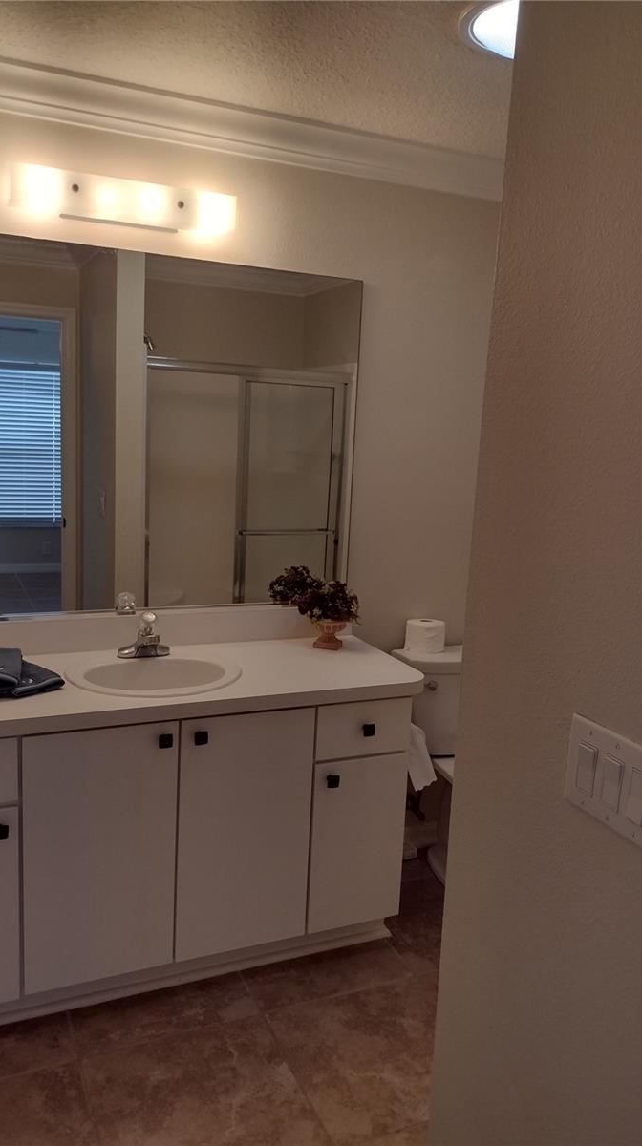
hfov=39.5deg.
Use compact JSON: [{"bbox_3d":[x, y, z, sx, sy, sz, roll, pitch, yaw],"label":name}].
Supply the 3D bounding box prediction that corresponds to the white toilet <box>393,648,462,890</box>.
[{"bbox_3d":[0.561,0.686,2.861,0.470,0.762,0.700,-2,11,-25],"label":"white toilet"}]

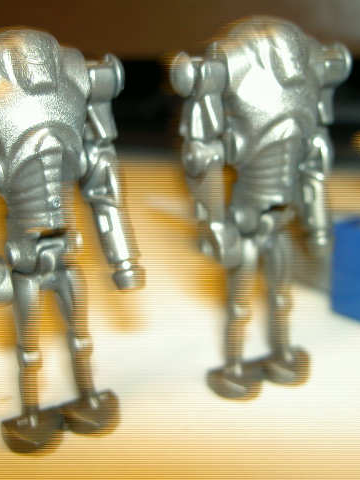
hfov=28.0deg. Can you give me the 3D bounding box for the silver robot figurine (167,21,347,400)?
[{"bbox_3d":[0.011,-0.003,0.095,0.025,0.050,0.015,-9,17,-20],"label":"silver robot figurine"}]

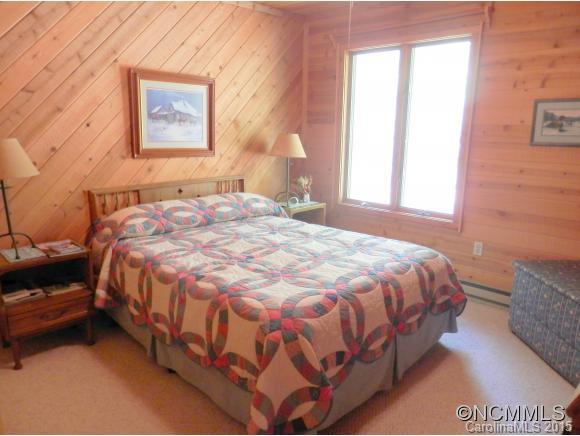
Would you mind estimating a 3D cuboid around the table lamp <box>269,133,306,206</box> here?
[{"bbox_3d":[-0.015,-0.506,4.384,0.381,0.752,0.381,1,12,0],"label":"table lamp"}]

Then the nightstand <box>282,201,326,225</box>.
[{"bbox_3d":[0.065,0.168,4.580,0.404,0.649,0.517,11,16,42],"label":"nightstand"}]

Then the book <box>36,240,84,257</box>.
[{"bbox_3d":[-1.464,0.191,2.680,0.291,0.024,0.207,11,16,42],"label":"book"}]

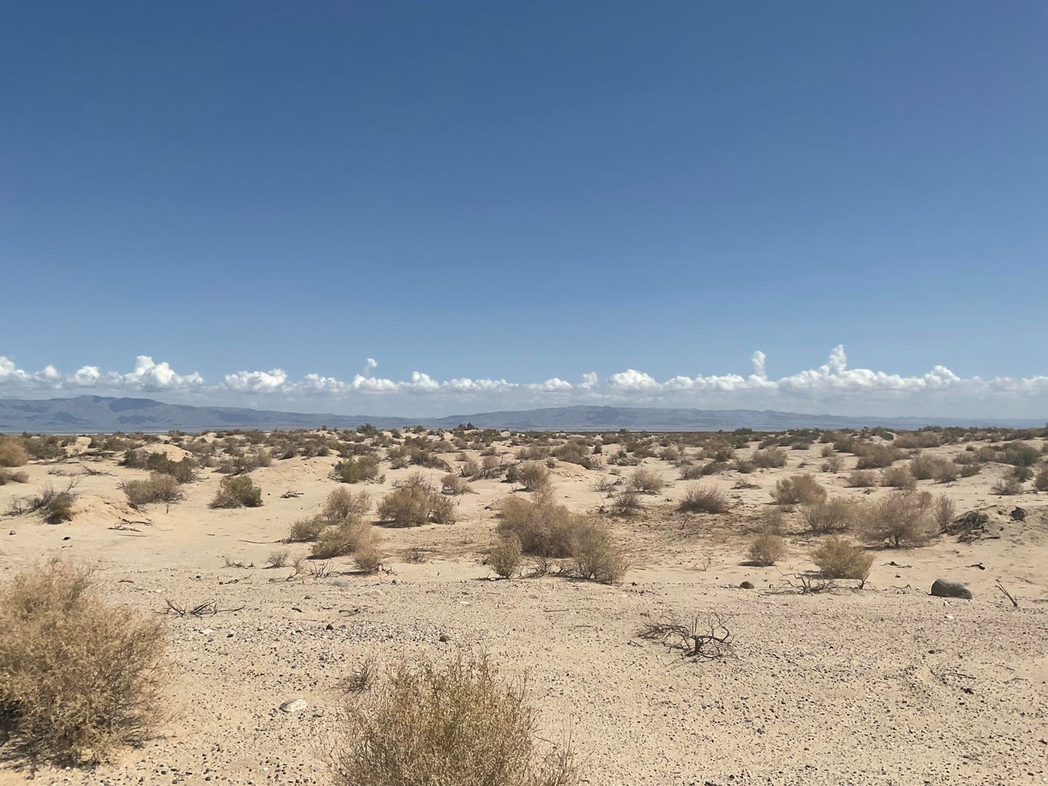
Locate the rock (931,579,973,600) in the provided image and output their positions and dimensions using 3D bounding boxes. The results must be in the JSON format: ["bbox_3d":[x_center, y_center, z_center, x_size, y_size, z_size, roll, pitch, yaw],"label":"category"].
[{"bbox_3d":[4.135,1.898,8.478,0.419,0.184,0.260,-1,-3,12],"label":"rock"}]

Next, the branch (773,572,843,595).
[{"bbox_3d":[2.843,1.896,8.760,0.662,0.177,0.397,-1,-3,18],"label":"branch"}]

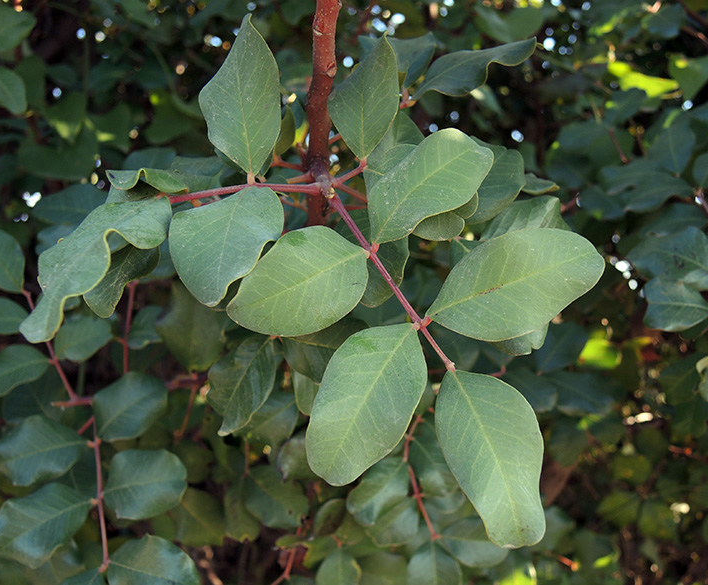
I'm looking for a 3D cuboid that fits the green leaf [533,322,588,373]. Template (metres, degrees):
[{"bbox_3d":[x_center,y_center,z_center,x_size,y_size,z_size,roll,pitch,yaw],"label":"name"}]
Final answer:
[{"bbox_3d":[0.177,0.049,0.550,0.040,0.052,0.014,34,0,23],"label":"green leaf"}]

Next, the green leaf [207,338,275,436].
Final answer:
[{"bbox_3d":[-0.065,0.052,0.360,0.037,0.062,0.012,26,-9,0],"label":"green leaf"}]

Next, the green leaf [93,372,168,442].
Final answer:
[{"bbox_3d":[-0.148,0.077,0.418,0.060,0.041,0.014,-39,-5,5],"label":"green leaf"}]

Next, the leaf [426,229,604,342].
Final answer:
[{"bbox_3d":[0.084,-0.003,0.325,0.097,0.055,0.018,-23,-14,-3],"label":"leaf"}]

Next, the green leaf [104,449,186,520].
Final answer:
[{"bbox_3d":[-0.136,0.123,0.411,0.051,0.046,0.011,-11,-25,-12],"label":"green leaf"}]

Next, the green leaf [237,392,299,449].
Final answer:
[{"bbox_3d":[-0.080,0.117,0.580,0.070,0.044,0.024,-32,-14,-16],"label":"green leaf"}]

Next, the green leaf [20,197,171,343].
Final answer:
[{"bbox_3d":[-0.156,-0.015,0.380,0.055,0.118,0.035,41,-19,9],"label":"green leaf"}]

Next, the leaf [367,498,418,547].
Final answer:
[{"bbox_3d":[0.030,0.155,0.427,0.024,0.040,0.013,37,-8,21],"label":"leaf"}]

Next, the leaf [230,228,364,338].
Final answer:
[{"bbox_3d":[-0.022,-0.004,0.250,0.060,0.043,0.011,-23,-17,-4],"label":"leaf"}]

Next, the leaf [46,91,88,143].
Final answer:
[{"bbox_3d":[-0.342,-0.208,0.750,0.050,0.067,0.022,0,-14,0],"label":"leaf"}]

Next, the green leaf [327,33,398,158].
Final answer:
[{"bbox_3d":[0.005,-0.091,0.290,0.032,0.061,0.012,10,-9,1],"label":"green leaf"}]

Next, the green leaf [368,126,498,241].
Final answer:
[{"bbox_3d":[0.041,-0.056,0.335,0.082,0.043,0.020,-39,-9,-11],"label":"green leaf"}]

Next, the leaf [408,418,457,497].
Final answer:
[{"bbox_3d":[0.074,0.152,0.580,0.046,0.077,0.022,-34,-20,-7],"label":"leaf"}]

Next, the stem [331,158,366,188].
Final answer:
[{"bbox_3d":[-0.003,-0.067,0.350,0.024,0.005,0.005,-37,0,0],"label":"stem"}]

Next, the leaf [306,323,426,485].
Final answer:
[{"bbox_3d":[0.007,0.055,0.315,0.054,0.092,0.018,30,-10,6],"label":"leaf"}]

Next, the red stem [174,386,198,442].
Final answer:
[{"bbox_3d":[-0.143,0.104,0.540,0.006,0.050,0.007,19,0,0],"label":"red stem"}]

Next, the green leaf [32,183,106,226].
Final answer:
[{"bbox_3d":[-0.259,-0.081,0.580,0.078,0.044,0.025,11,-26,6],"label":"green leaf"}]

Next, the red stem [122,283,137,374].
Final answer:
[{"bbox_3d":[-0.171,0.027,0.480,0.005,0.073,0.006,4,0,0],"label":"red stem"}]

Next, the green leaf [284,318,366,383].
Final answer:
[{"bbox_3d":[-0.013,0.027,0.311,0.045,0.040,0.012,12,-31,1],"label":"green leaf"}]

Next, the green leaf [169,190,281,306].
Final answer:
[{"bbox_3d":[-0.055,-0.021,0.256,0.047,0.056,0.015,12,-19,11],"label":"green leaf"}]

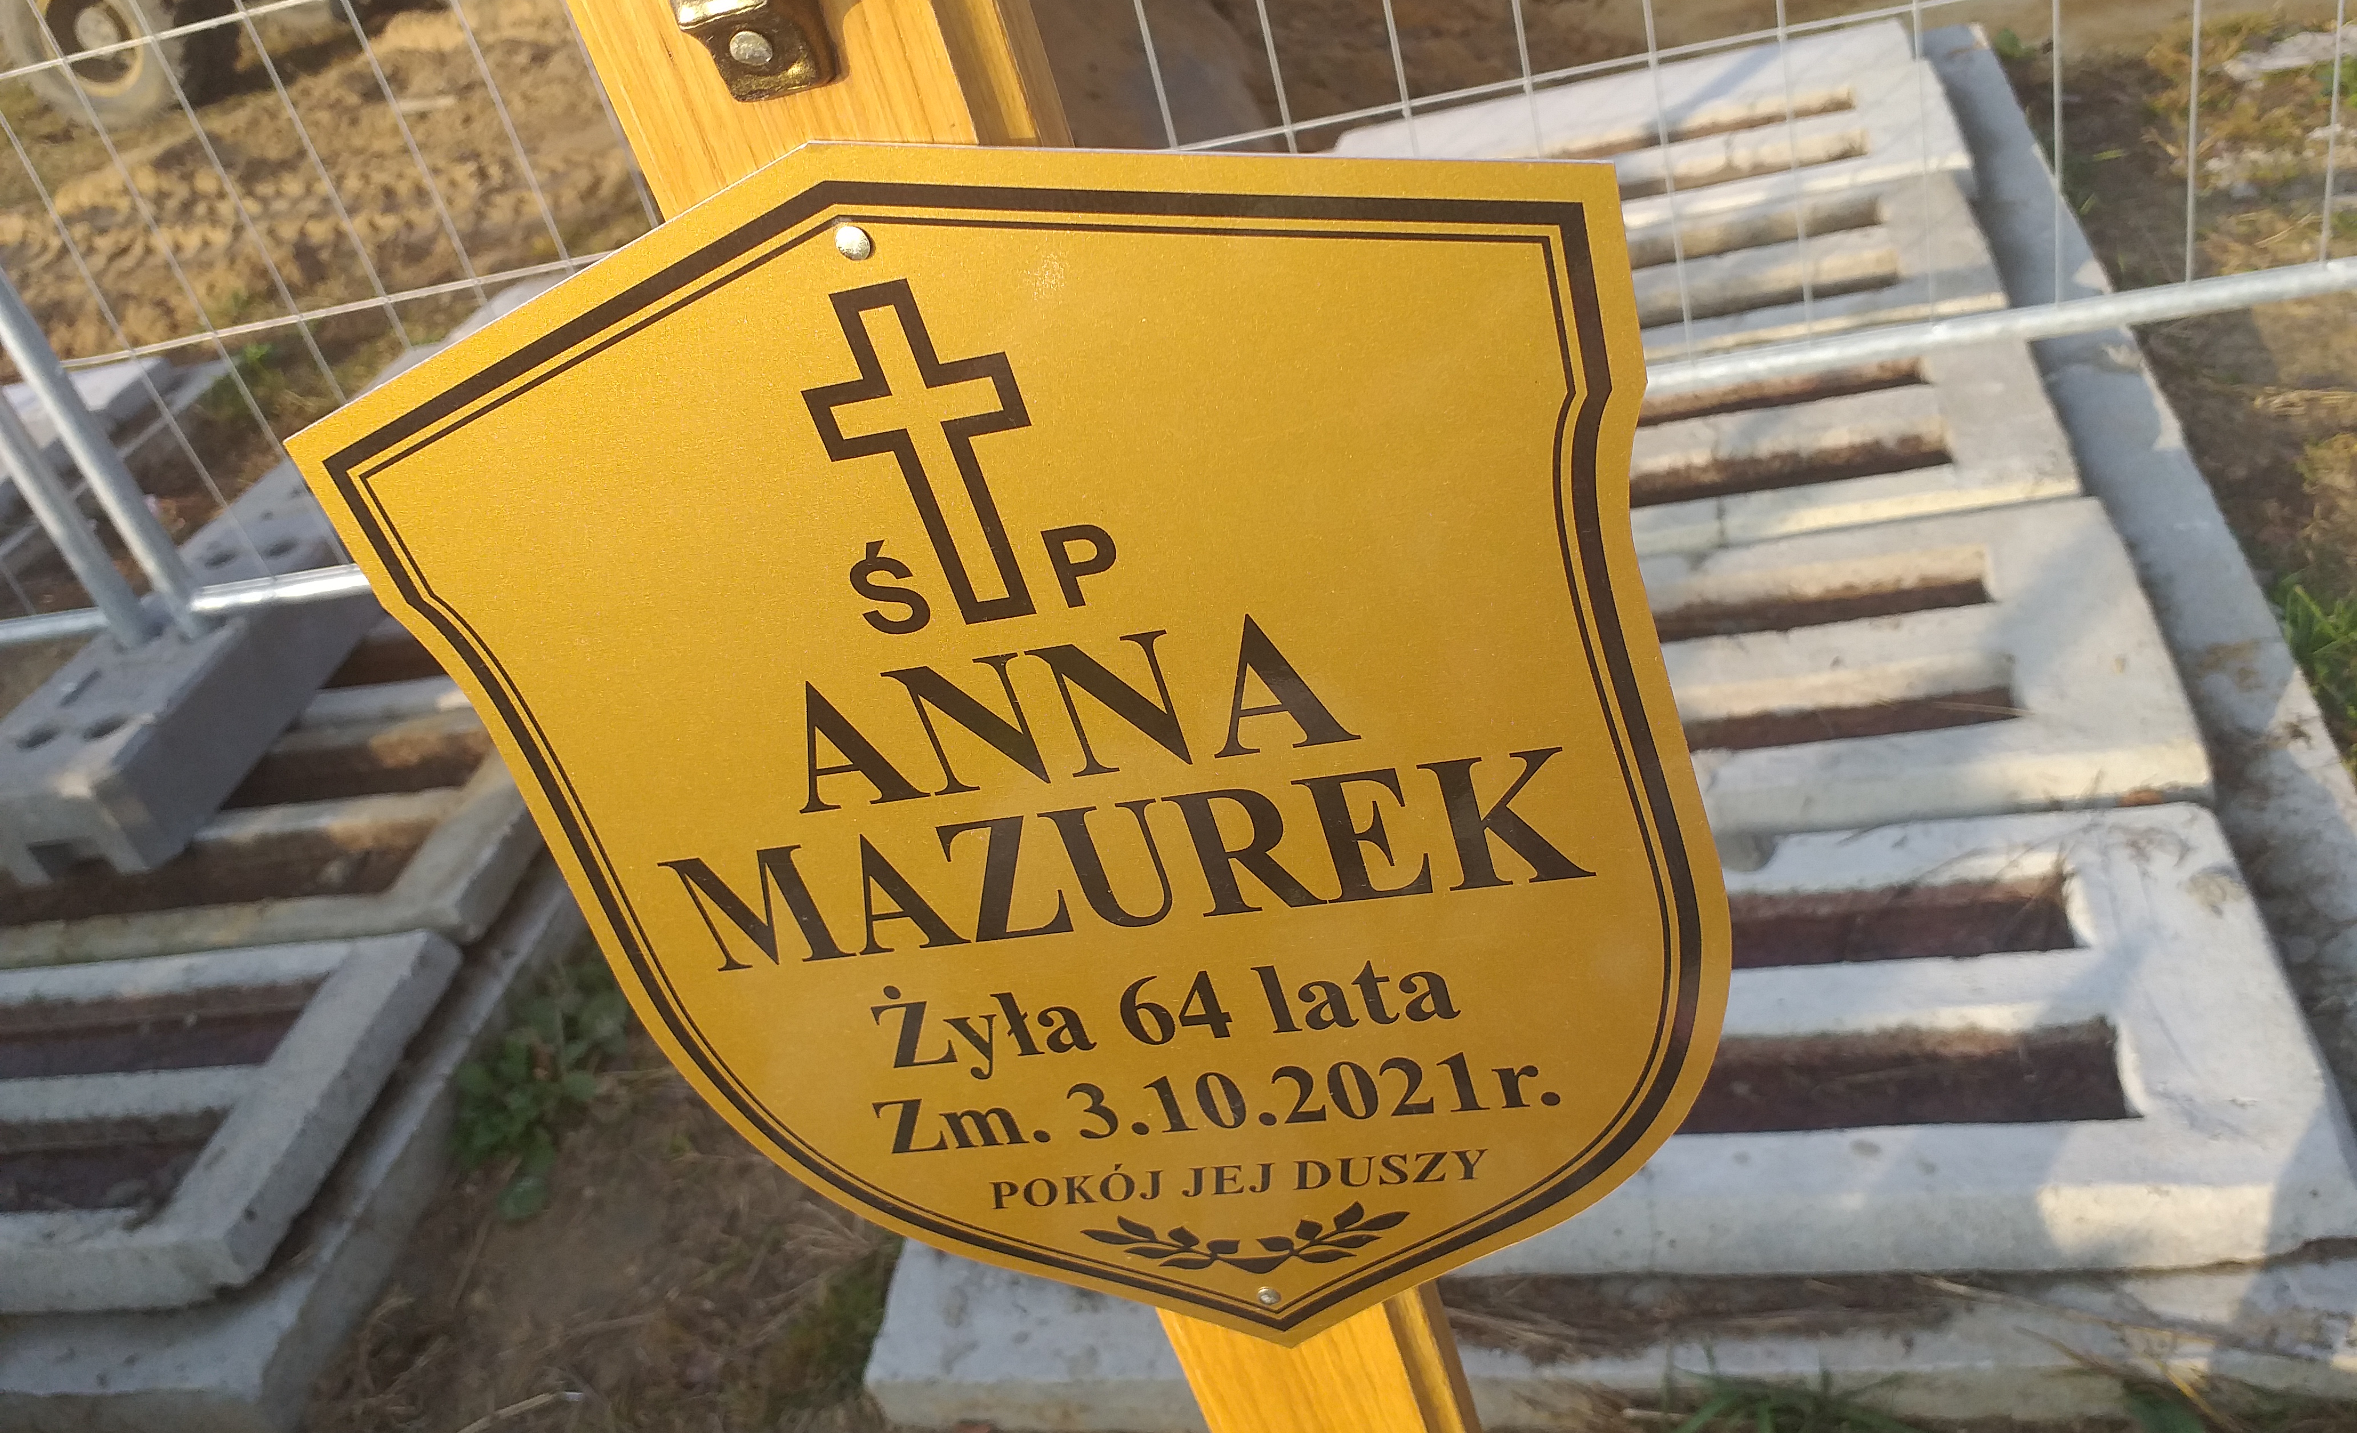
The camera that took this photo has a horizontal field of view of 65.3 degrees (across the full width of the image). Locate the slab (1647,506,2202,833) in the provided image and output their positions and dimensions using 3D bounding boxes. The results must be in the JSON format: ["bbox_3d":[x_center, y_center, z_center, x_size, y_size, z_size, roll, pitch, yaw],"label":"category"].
[{"bbox_3d":[0.425,-0.012,1.642,0.800,0.080,0.365,-6,38,16],"label":"slab"}]

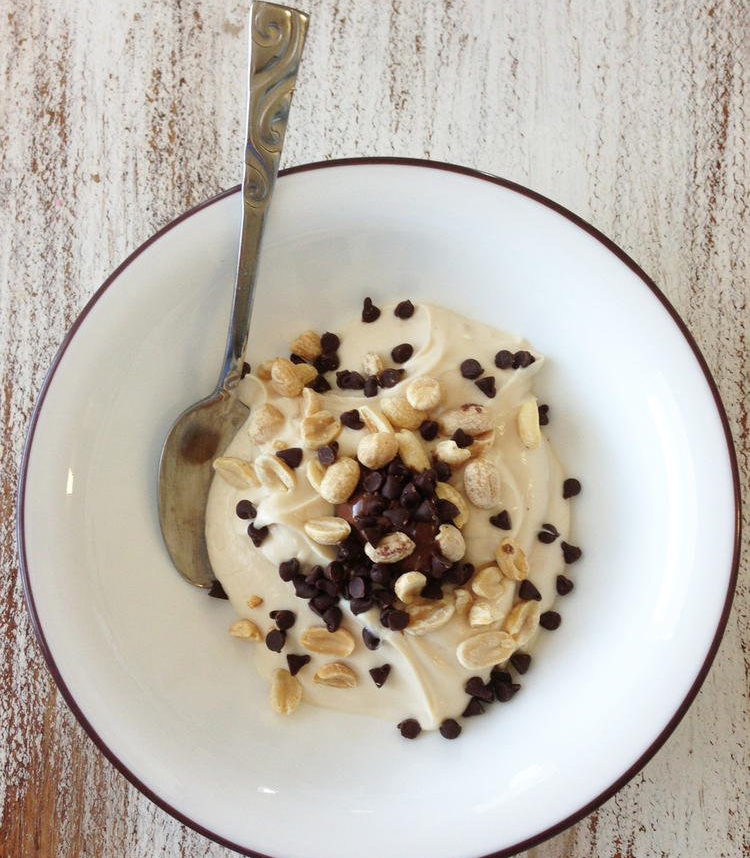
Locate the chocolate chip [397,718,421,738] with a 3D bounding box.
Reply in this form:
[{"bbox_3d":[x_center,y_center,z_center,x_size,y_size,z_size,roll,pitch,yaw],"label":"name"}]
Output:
[{"bbox_3d":[0.010,0.089,0.285,0.006,0.006,0.006,0,99,-30],"label":"chocolate chip"}]

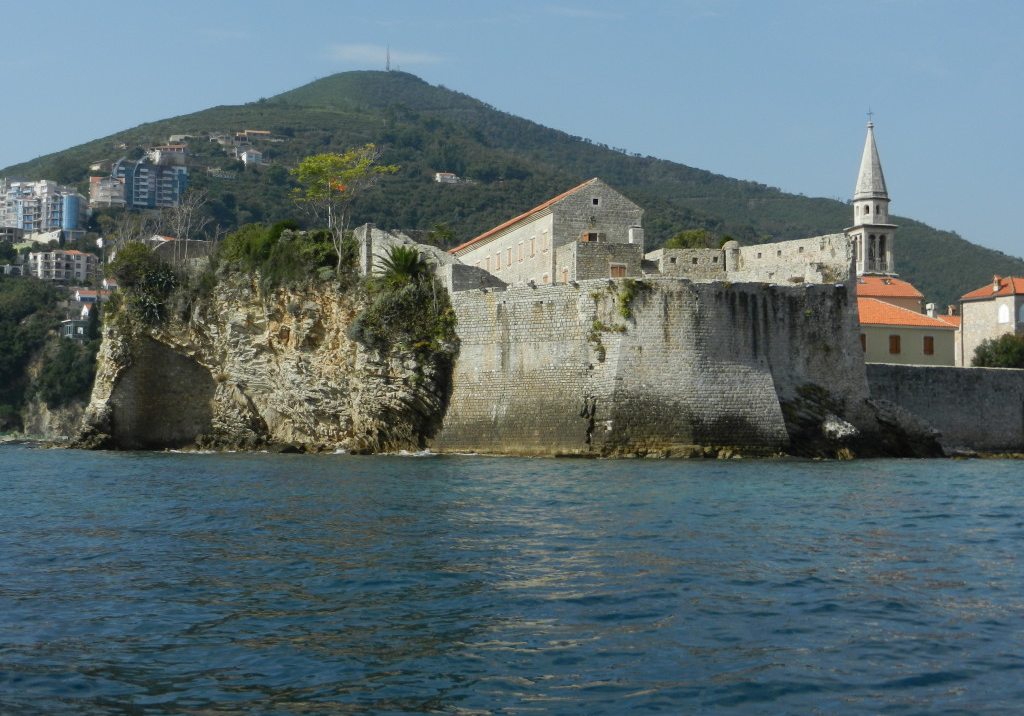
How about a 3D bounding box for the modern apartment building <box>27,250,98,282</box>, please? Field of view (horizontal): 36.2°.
[{"bbox_3d":[-150.354,-30.808,525.000,21.000,11.300,13.000,1,-3,-28],"label":"modern apartment building"}]

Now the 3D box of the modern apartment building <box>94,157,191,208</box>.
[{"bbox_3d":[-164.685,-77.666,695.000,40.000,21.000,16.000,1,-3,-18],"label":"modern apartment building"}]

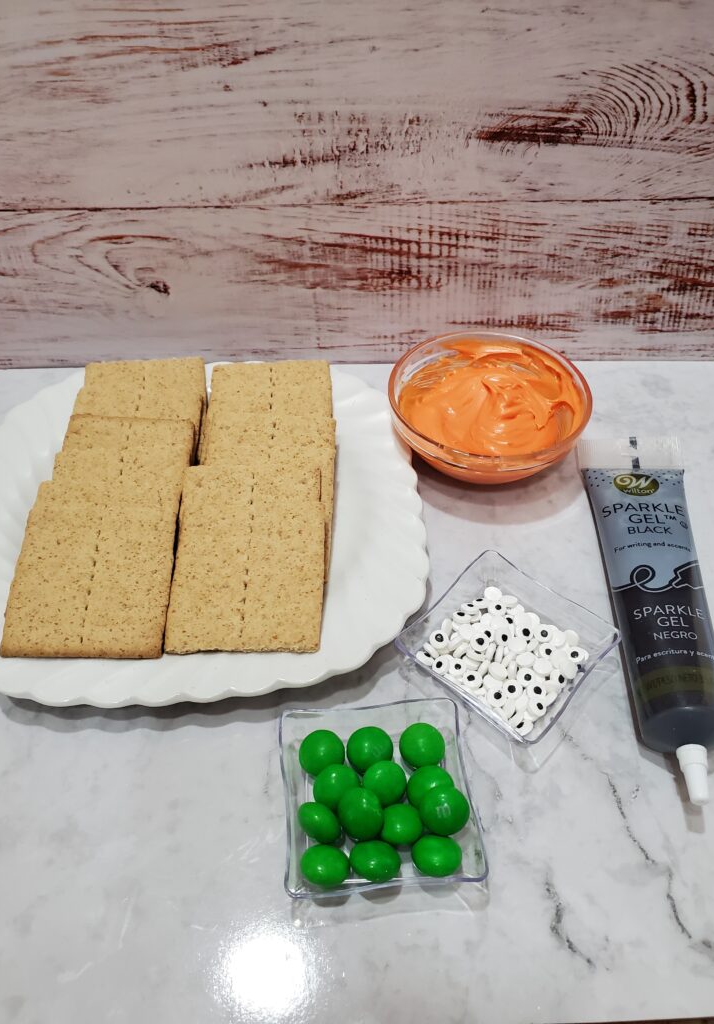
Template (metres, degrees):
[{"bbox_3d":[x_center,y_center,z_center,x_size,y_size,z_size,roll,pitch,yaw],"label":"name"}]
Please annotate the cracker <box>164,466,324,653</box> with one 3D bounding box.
[{"bbox_3d":[-0.042,0.021,0.301,0.058,0.006,0.071,0,61,-1],"label":"cracker"}]

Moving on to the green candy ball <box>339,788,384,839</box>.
[{"bbox_3d":[0.001,0.096,0.246,0.015,0.015,0.017,0,49,0],"label":"green candy ball"}]

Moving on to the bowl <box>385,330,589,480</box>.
[{"bbox_3d":[0.059,-0.041,0.360,0.092,0.037,0.092,0,49,0],"label":"bowl"}]

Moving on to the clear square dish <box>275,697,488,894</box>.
[{"bbox_3d":[0.007,0.095,0.253,0.060,0.017,0.060,-3,49,-4],"label":"clear square dish"}]

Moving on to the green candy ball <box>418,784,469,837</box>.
[{"bbox_3d":[0.028,0.095,0.246,0.016,0.015,0.016,0,49,0],"label":"green candy ball"}]

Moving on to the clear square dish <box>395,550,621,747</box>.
[{"bbox_3d":[0.056,0.052,0.291,0.059,0.017,0.059,35,57,26],"label":"clear square dish"}]

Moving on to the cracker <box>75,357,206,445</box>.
[{"bbox_3d":[-0.101,-0.047,0.363,0.058,0.006,0.061,-3,58,-4],"label":"cracker"}]

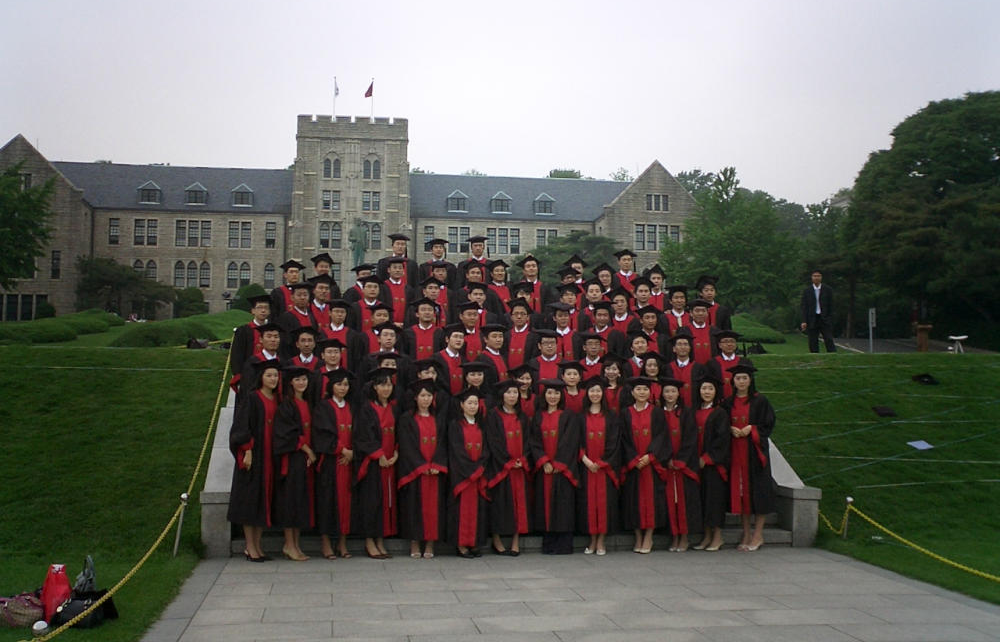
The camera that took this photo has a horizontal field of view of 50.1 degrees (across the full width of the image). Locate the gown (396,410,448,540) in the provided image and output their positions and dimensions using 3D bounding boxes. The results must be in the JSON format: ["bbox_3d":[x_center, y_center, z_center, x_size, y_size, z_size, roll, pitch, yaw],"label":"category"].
[{"bbox_3d":[-0.735,1.447,10.092,0.520,1.237,0.380,1,-4,-13],"label":"gown"}]

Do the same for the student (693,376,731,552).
[{"bbox_3d":[2.091,1.409,10.567,0.360,1.698,0.450,4,-6,-40],"label":"student"}]

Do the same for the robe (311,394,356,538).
[{"bbox_3d":[-1.569,1.362,10.025,0.480,1.304,0.380,3,-5,-34],"label":"robe"}]

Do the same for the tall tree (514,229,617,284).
[{"bbox_3d":[4.412,-2.964,71.776,8.000,6.279,7.000,1,-4,-9],"label":"tall tree"}]

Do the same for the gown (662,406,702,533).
[{"bbox_3d":[1.790,1.484,10.528,0.480,1.261,0.360,-2,-5,29],"label":"gown"}]

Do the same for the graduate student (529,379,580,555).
[{"bbox_3d":[0.528,1.407,10.371,0.520,1.677,0.380,-1,-4,13],"label":"graduate student"}]

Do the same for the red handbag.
[{"bbox_3d":[-2.879,1.768,6.955,0.220,0.362,0.150,2,-5,-20],"label":"red handbag"}]

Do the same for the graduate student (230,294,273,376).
[{"bbox_3d":[-2.729,0.617,11.932,0.520,1.790,0.360,2,-5,-18],"label":"graduate student"}]

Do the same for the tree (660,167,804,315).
[{"bbox_3d":[9.136,-2.967,42.000,5.600,6.200,5.400,0,-4,0],"label":"tree"}]

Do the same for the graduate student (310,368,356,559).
[{"bbox_3d":[-1.569,1.322,10.009,0.490,1.753,0.400,3,-5,-34],"label":"graduate student"}]

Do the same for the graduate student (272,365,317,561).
[{"bbox_3d":[-1.904,1.314,10.004,0.420,1.795,0.480,-3,-5,34],"label":"graduate student"}]

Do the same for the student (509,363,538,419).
[{"bbox_3d":[0.255,1.253,10.640,0.480,1.680,0.360,0,-4,0],"label":"student"}]

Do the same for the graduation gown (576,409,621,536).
[{"bbox_3d":[0.949,1.449,10.258,0.460,1.195,0.350,0,-4,2],"label":"graduation gown"}]

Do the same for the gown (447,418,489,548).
[{"bbox_3d":[-0.300,1.540,10.148,0.470,1.224,0.360,1,-4,-15],"label":"gown"}]

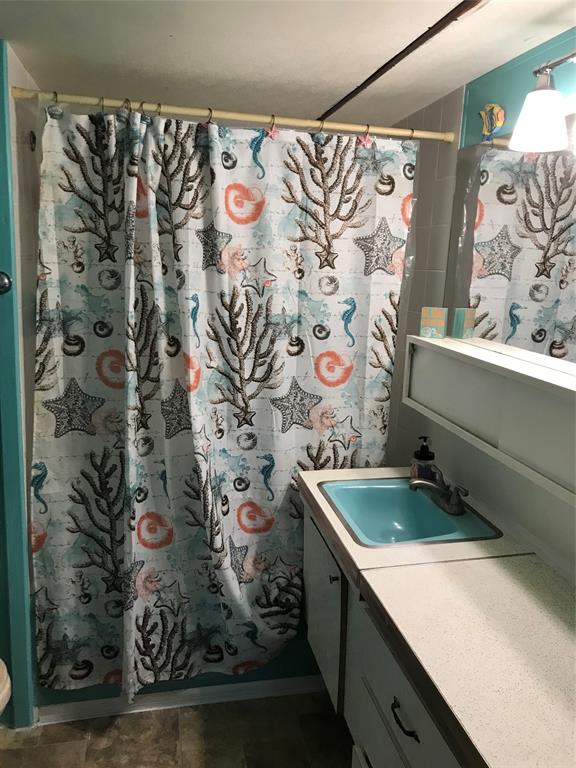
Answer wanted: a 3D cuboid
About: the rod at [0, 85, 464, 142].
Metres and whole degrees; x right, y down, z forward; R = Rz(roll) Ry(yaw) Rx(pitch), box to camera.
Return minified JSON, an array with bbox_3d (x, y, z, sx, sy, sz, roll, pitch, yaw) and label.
[{"bbox_3d":[-0.117,-0.828,1.921,1.371,0.033,0.033,0,12,-13],"label":"rod"}]

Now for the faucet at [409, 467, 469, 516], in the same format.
[{"bbox_3d":[0.451,0.326,1.929,0.174,0.090,0.206,0,12,-13],"label":"faucet"}]

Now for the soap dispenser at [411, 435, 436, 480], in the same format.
[{"bbox_3d":[0.473,0.254,2.142,0.068,0.149,0.066,-3,13,-27],"label":"soap dispenser"}]

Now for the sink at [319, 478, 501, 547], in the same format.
[{"bbox_3d":[0.342,0.445,1.896,0.425,0.151,0.482,0,12,-13],"label":"sink"}]

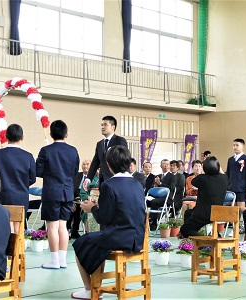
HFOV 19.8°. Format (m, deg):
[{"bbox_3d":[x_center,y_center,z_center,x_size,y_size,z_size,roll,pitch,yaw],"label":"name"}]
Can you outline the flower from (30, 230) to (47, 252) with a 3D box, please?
[{"bbox_3d":[-1.074,1.146,8.917,0.200,0.265,0.200,1,-1,0],"label":"flower"}]

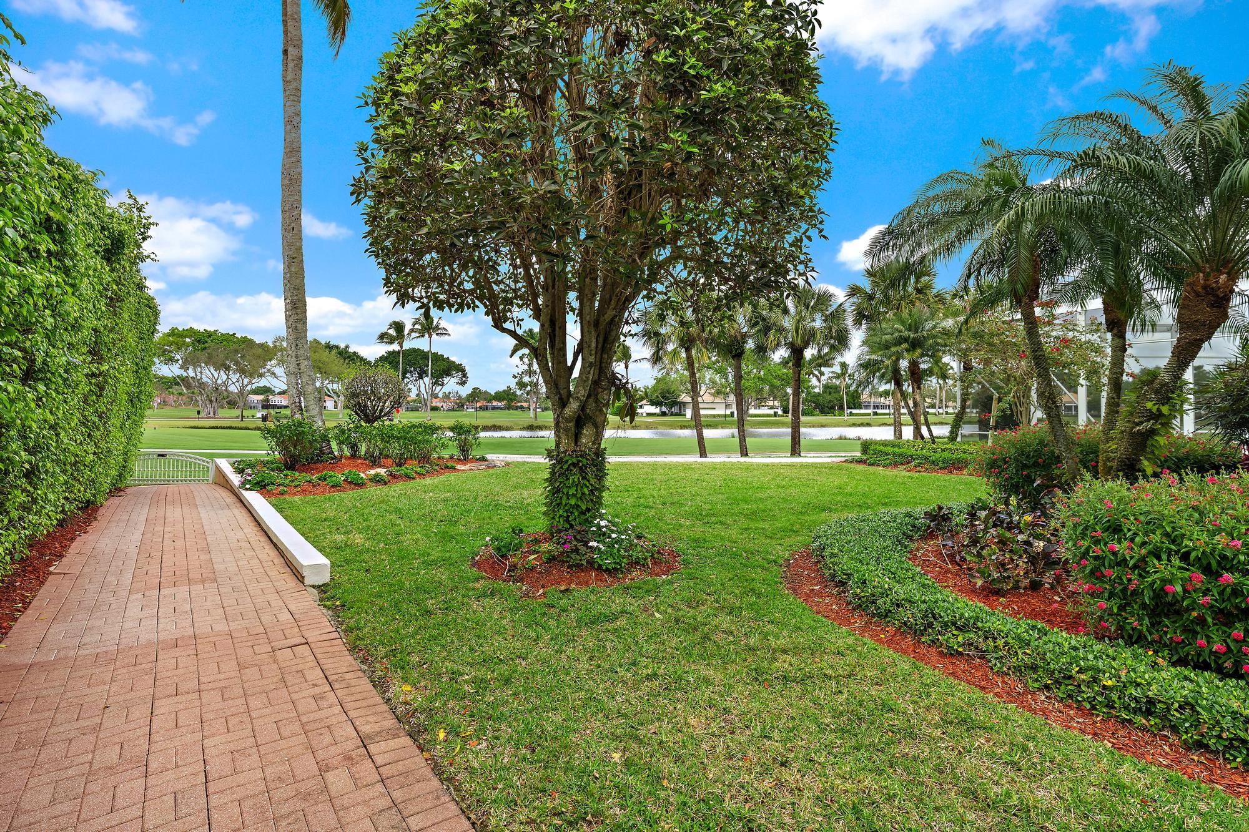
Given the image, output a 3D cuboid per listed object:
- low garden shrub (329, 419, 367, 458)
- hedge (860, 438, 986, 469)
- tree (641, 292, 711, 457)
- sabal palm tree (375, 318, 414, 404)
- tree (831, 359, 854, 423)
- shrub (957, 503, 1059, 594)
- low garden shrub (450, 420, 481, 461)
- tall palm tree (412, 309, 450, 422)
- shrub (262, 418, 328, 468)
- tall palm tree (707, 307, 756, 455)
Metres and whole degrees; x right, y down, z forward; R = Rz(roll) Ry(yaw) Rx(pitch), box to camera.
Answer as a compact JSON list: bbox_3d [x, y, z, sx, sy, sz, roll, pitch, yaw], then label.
[{"bbox_3d":[-6.649,0.564,14.200,1.010,0.987,0.900,0,1,0],"label":"low garden shrub"},{"bbox_3d":[6.277,0.797,12.500,2.700,0.620,1.300,0,1,15],"label":"hedge"},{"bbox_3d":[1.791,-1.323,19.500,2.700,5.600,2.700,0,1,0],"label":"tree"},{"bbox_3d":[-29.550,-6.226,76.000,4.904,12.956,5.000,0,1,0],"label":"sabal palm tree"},{"bbox_3d":[32.687,-3.787,88.000,3.800,9.300,3.800,0,1,0],"label":"tree"},{"bbox_3d":[2.807,0.911,4.300,0.760,0.540,0.700,0,1,0],"label":"shrub"},{"bbox_3d":[-3.884,0.608,14.400,0.834,1.025,0.820,0,1,0],"label":"low garden shrub"},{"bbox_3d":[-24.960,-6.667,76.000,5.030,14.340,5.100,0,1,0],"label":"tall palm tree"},{"bbox_3d":[-6.022,0.500,10.800,1.270,0.930,1.150,0,1,0],"label":"shrub"},{"bbox_3d":[4.083,-1.408,21.000,3.127,5.735,3.100,0,1,0],"label":"tall palm tree"}]

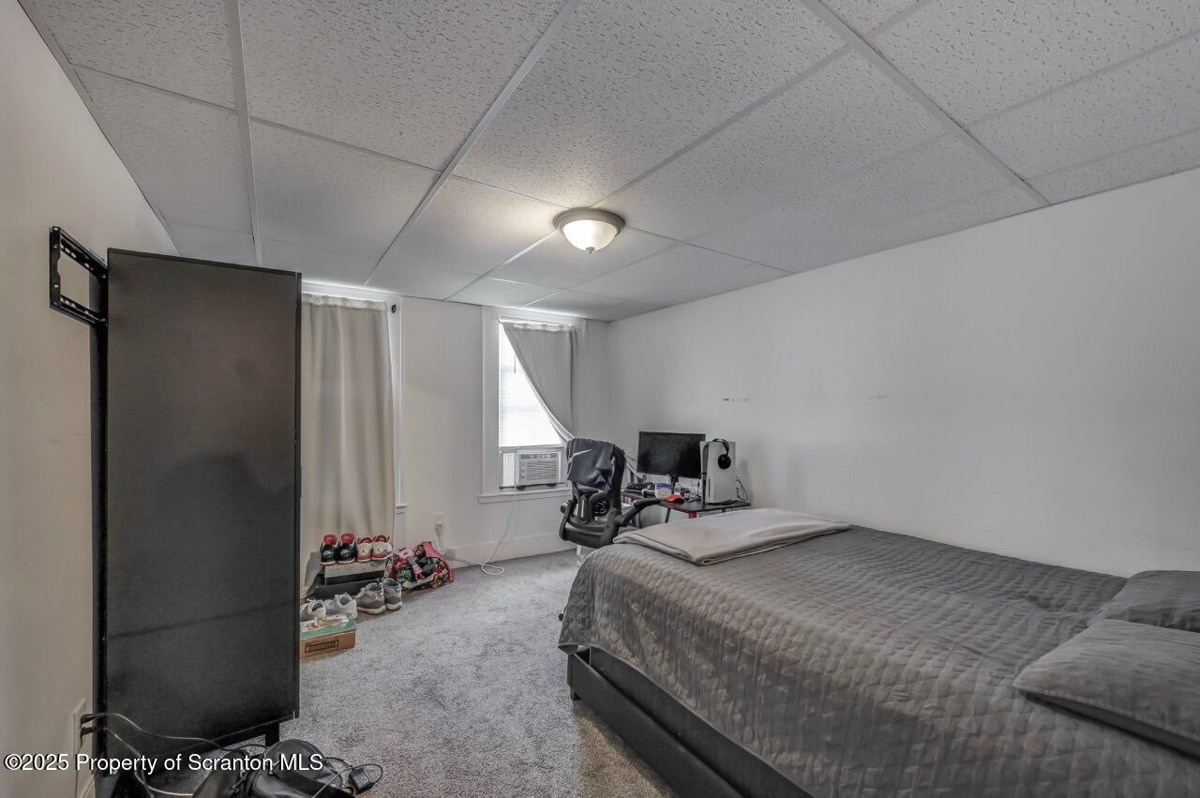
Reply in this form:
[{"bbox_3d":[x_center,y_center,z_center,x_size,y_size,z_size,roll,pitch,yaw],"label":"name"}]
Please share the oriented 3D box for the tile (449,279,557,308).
[{"bbox_3d":[-0.776,-0.822,3.658,0.610,0.020,0.914,1,-1,-35],"label":"tile"}]

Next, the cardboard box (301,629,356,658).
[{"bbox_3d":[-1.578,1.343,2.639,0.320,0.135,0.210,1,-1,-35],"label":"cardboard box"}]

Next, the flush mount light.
[{"bbox_3d":[-0.045,-0.759,2.172,0.330,0.155,0.330,0,-1,0],"label":"flush mount light"}]

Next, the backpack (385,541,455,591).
[{"bbox_3d":[-1.380,1.278,3.587,0.450,0.300,0.250,1,-1,-35],"label":"backpack"}]

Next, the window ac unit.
[{"bbox_3d":[-0.658,0.657,4.475,0.420,0.300,0.350,1,-1,-35],"label":"window ac unit"}]

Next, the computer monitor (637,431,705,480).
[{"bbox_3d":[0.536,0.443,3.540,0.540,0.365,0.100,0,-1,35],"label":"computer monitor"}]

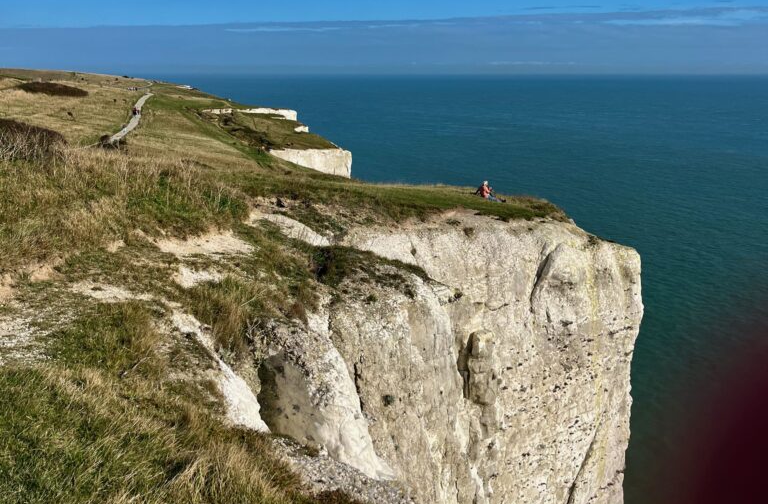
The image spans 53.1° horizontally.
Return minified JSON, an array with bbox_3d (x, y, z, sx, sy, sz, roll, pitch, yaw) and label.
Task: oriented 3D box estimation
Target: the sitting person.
[{"bbox_3d":[5.125,-2.838,36.500,1.300,1.030,0.550,-2,13,-8],"label":"sitting person"}]

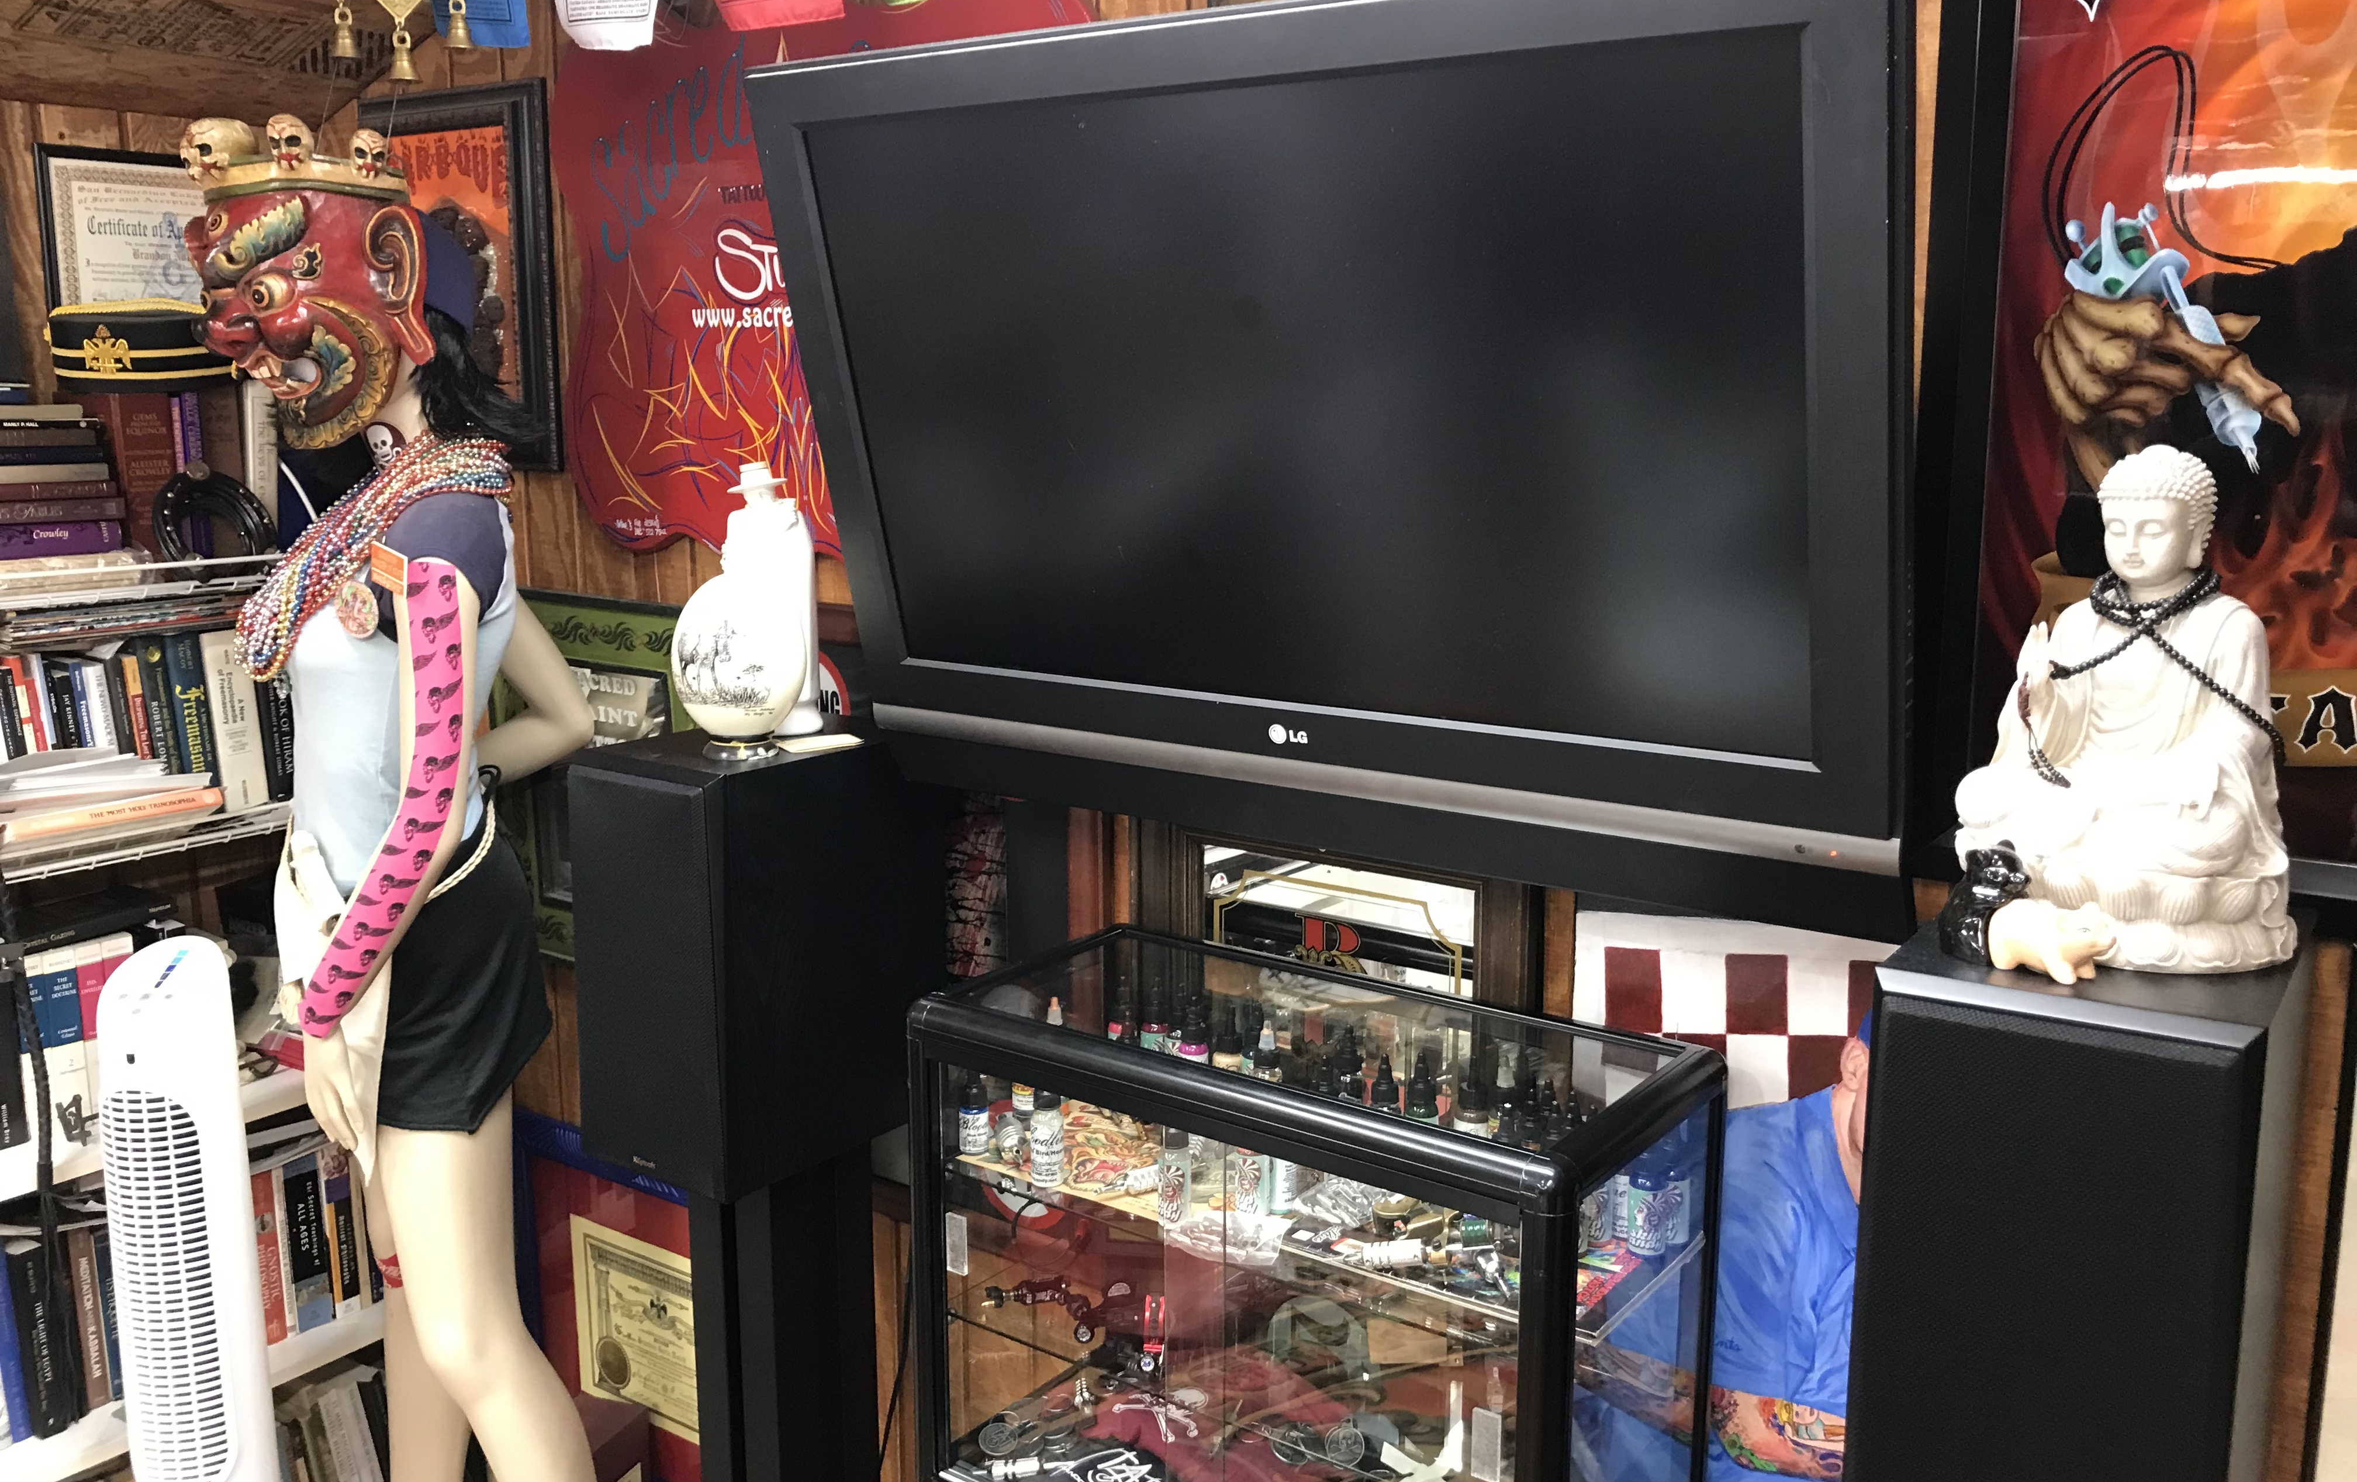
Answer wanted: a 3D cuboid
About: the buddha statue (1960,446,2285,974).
[{"bbox_3d":[0.651,-0.029,1.302,0.175,0.335,0.210,-10,14,-44],"label":"buddha statue"}]

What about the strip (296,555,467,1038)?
[{"bbox_3d":[-0.762,0.054,1.820,0.148,0.455,0.090,-4,11,-22],"label":"strip"}]

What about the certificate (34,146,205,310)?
[{"bbox_3d":[-1.376,-0.664,2.586,0.020,0.243,0.313,7,13,35],"label":"certificate"}]

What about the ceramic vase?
[{"bbox_3d":[-0.462,-0.138,2.003,0.142,0.300,0.142,0,10,0],"label":"ceramic vase"}]

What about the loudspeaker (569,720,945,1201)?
[{"bbox_3d":[-0.458,0.221,2.112,0.225,0.449,0.343,7,13,35],"label":"loudspeaker"}]

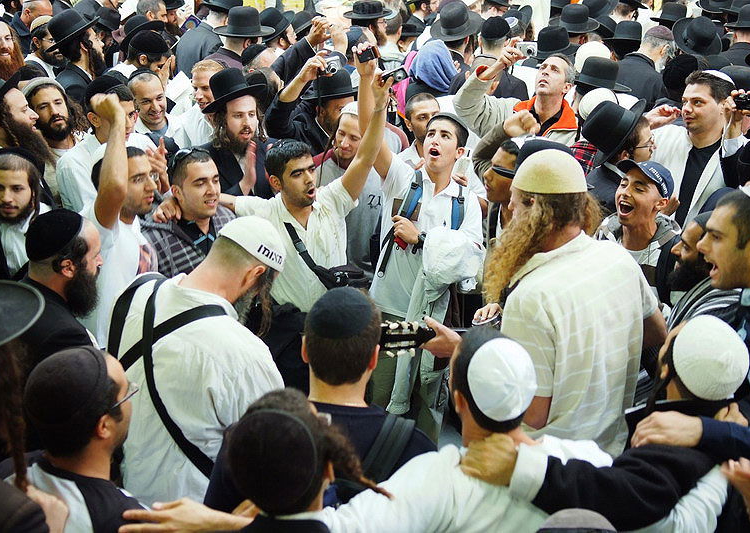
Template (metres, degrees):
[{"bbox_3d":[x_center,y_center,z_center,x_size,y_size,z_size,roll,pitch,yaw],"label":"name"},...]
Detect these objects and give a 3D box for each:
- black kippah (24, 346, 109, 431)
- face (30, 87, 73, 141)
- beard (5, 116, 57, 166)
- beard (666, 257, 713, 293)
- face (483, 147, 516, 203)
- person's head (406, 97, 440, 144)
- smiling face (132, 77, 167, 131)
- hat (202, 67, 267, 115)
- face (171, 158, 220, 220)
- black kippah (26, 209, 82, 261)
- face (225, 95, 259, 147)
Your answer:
[{"bbox_3d":[-0.628,0.250,2.120,0.170,0.105,0.165,-38,38,-23],"label":"black kippah"},{"bbox_3d":[-1.290,-0.608,4.150,0.155,0.210,0.150,-17,18,-26],"label":"face"},{"bbox_3d":[-1.244,-0.453,3.780,0.170,0.190,0.130,2,22,5],"label":"beard"},{"bbox_3d":[0.873,0.022,2.900,0.120,0.120,0.140,0,22,0],"label":"beard"},{"bbox_3d":[0.440,-0.303,3.600,0.160,0.200,0.150,-9,21,-23],"label":"face"},{"bbox_3d":[0.207,-0.632,4.550,0.150,0.200,0.140,-10,24,-23],"label":"person's head"},{"bbox_3d":[-0.961,-0.695,4.450,0.150,0.210,0.140,-23,32,-35],"label":"smiling face"},{"bbox_3d":[-0.637,-0.788,4.700,0.310,0.140,0.350,-25,17,-30],"label":"hat"},{"bbox_3d":[-0.590,-0.253,3.430,0.130,0.205,0.150,12,27,42],"label":"face"},{"bbox_3d":[-0.823,-0.082,2.680,0.170,0.080,0.170,-31,21,6],"label":"black kippah"},{"bbox_3d":[-0.553,-0.610,4.360,0.150,0.205,0.140,-10,27,-23],"label":"face"}]

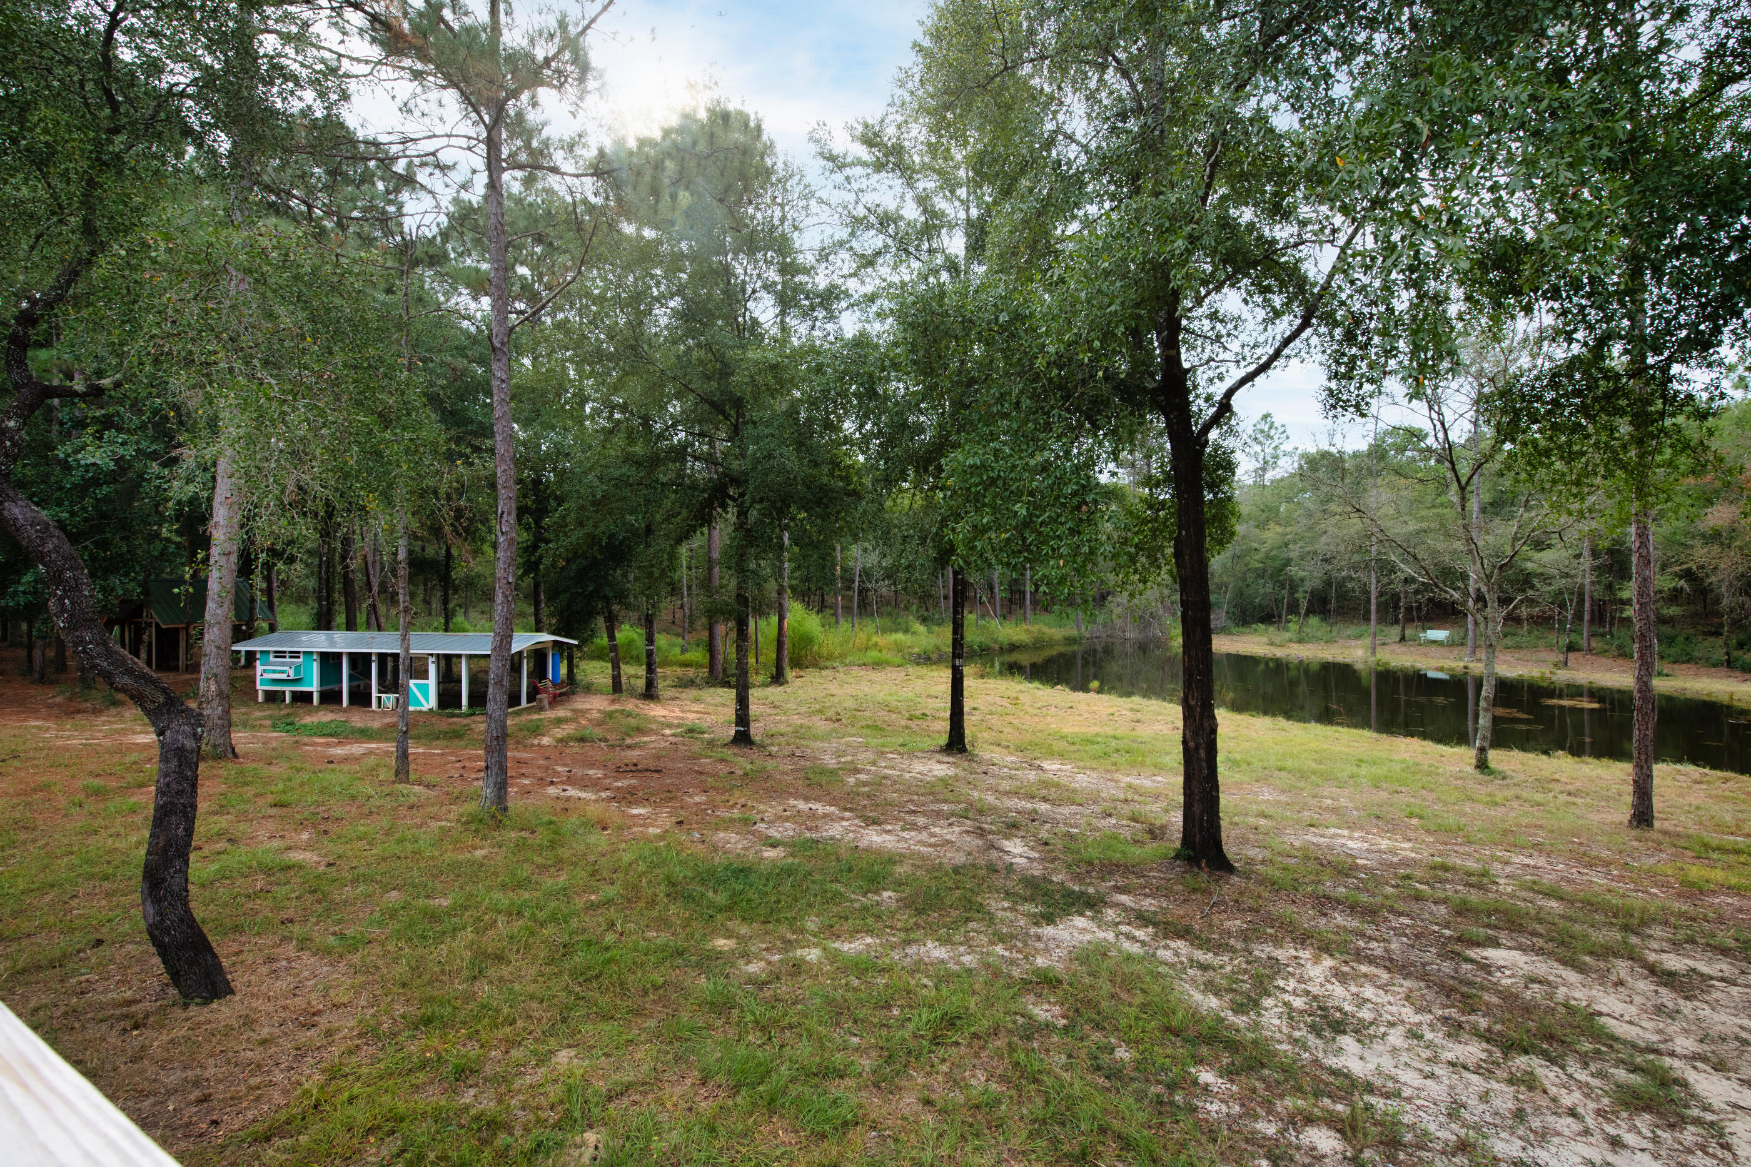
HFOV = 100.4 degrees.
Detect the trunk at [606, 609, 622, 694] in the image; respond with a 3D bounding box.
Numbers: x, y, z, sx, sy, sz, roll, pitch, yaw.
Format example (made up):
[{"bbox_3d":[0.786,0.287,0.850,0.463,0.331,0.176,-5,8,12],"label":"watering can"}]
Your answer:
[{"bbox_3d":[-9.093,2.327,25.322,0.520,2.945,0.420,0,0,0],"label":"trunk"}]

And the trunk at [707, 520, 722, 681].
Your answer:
[{"bbox_3d":[-7.088,0.757,32.300,0.550,7.090,0.520,0,0,-12],"label":"trunk"}]

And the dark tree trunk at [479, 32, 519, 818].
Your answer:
[{"bbox_3d":[-6.834,-2.883,13.250,0.520,14.260,0.460,0,0,-27],"label":"dark tree trunk"}]

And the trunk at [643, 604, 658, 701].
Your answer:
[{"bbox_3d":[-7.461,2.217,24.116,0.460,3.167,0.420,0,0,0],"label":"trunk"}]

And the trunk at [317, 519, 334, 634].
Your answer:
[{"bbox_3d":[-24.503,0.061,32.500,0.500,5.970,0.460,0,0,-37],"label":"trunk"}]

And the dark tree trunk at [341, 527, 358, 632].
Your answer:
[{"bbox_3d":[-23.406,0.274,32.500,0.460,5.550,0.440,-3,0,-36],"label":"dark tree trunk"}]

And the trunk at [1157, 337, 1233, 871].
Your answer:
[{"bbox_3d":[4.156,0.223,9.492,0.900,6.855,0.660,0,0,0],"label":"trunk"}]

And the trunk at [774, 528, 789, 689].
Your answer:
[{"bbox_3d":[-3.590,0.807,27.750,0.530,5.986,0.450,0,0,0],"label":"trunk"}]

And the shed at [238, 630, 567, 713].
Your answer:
[{"bbox_3d":[-15.260,2.730,23.910,9.760,2.280,3.470,0,0,9],"label":"shed"}]

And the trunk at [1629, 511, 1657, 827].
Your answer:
[{"bbox_3d":[13.403,1.495,12.750,0.290,5.520,0.300,0,0,-44],"label":"trunk"}]

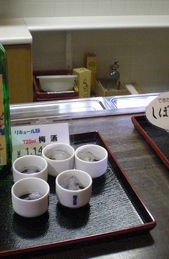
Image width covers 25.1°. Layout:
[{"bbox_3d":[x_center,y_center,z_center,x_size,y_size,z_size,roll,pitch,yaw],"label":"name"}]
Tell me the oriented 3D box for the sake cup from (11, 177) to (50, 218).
[{"bbox_3d":[-0.079,0.102,0.557,0.055,0.037,0.055,3,30,-2],"label":"sake cup"}]

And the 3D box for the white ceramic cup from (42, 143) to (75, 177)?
[{"bbox_3d":[-0.044,0.053,0.643,0.055,0.037,0.055,3,30,-2],"label":"white ceramic cup"}]

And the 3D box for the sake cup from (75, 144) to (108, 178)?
[{"bbox_3d":[0.011,0.056,0.645,0.055,0.037,0.055,3,30,-2],"label":"sake cup"}]

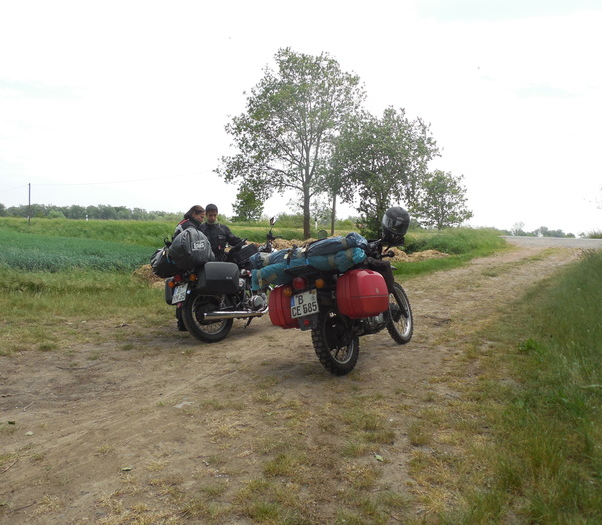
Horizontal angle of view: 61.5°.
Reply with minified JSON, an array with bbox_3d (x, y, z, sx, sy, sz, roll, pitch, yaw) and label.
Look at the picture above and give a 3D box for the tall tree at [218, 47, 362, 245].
[{"bbox_3d":[-0.665,-7.565,32.000,9.500,12.220,9.020,1,5,0],"label":"tall tree"}]

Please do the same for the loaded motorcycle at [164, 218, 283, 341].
[{"bbox_3d":[-0.710,0.155,6.080,0.920,1.380,2.220,5,7,39],"label":"loaded motorcycle"}]

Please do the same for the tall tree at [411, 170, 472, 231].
[{"bbox_3d":[10.637,-4.586,38.000,4.660,4.660,4.430,1,5,0],"label":"tall tree"}]

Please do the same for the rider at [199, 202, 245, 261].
[{"bbox_3d":[-1.079,0.040,6.825,0.580,1.650,0.420,0,5,-13],"label":"rider"}]

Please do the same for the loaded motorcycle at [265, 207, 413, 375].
[{"bbox_3d":[0.543,0.229,5.110,1.060,1.460,2.200,5,6,34],"label":"loaded motorcycle"}]

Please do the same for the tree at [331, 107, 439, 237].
[{"bbox_3d":[5.516,-5.908,33.000,7.050,8.550,6.700,1,5,0],"label":"tree"}]

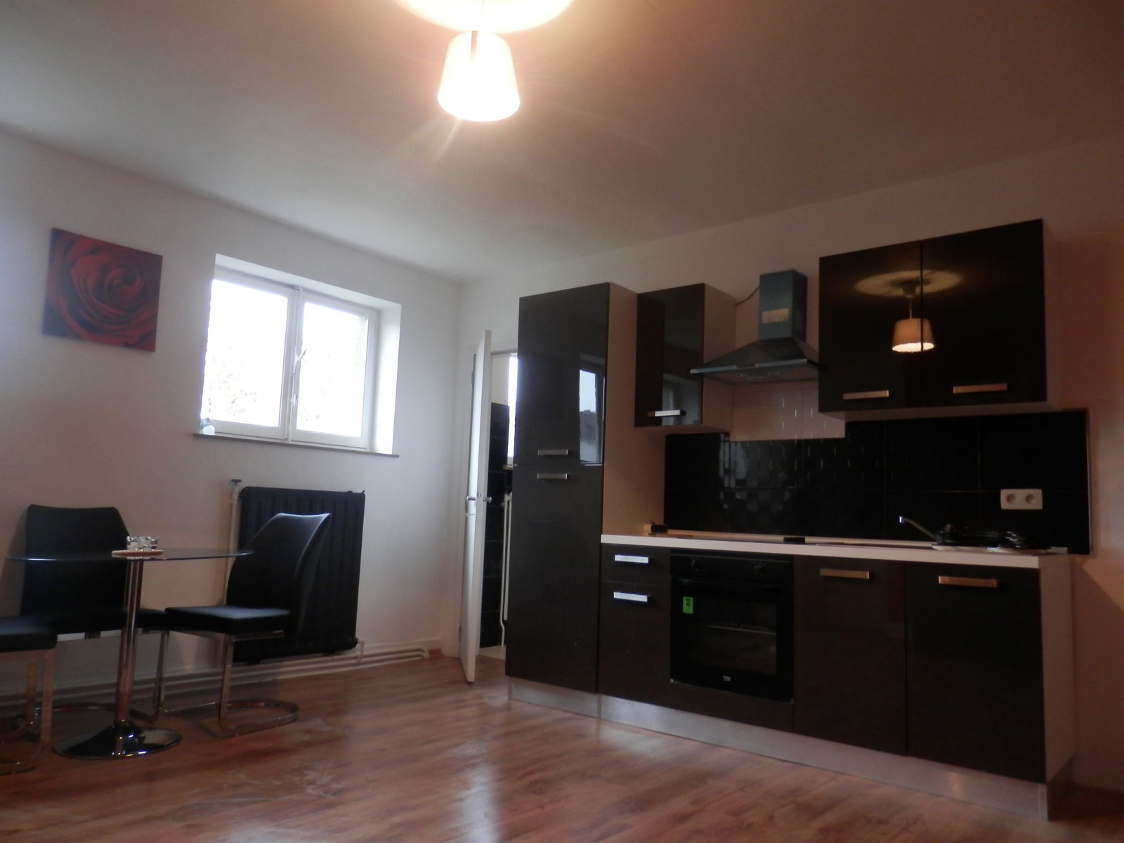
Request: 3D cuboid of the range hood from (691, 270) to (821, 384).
[{"bbox_3d":[1.002,-0.481,3.973,0.600,0.535,0.450,-4,-9,39],"label":"range hood"}]

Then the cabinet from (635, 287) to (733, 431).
[{"bbox_3d":[0.654,-0.312,4.317,0.400,0.720,0.325,-4,-9,39],"label":"cabinet"}]

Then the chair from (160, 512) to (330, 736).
[{"bbox_3d":[-1.441,0.887,3.781,0.440,0.935,0.600,-2,-8,28],"label":"chair"}]

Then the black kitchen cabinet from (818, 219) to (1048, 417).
[{"bbox_3d":[1.616,-0.395,3.531,0.900,0.718,0.325,-4,-9,39],"label":"black kitchen cabinet"}]

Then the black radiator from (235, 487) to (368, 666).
[{"bbox_3d":[-1.515,0.863,4.677,0.110,0.930,0.780,-4,-9,39],"label":"black radiator"}]

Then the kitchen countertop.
[{"bbox_3d":[1.109,0.570,3.632,1.890,0.040,0.585,-4,-9,39],"label":"kitchen countertop"}]

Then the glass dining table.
[{"bbox_3d":[-1.731,0.905,3.250,0.880,0.745,0.880,-4,-9,39],"label":"glass dining table"}]

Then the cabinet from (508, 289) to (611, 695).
[{"bbox_3d":[0.156,0.373,4.455,0.600,2.090,0.585,-4,-9,39],"label":"cabinet"}]

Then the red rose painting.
[{"bbox_3d":[-2.250,-0.632,4.006,0.030,0.505,0.510,-4,-9,39],"label":"red rose painting"}]

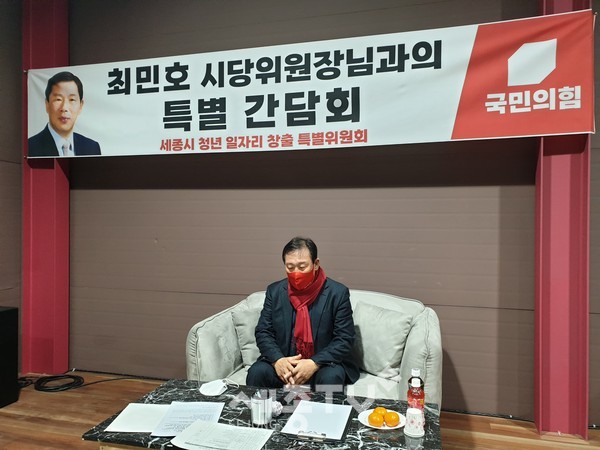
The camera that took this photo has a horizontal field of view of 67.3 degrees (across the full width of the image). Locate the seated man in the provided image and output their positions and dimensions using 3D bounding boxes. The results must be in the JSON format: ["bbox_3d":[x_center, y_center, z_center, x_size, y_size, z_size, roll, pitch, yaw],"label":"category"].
[{"bbox_3d":[0.018,0.645,2.336,0.545,1.160,0.670,0,0,14],"label":"seated man"}]

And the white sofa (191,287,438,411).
[{"bbox_3d":[0.114,0.815,2.555,1.286,0.820,0.800,0,0,14],"label":"white sofa"}]

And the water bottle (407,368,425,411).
[{"bbox_3d":[0.426,0.626,1.645,0.064,0.199,0.064,0,0,14],"label":"water bottle"}]

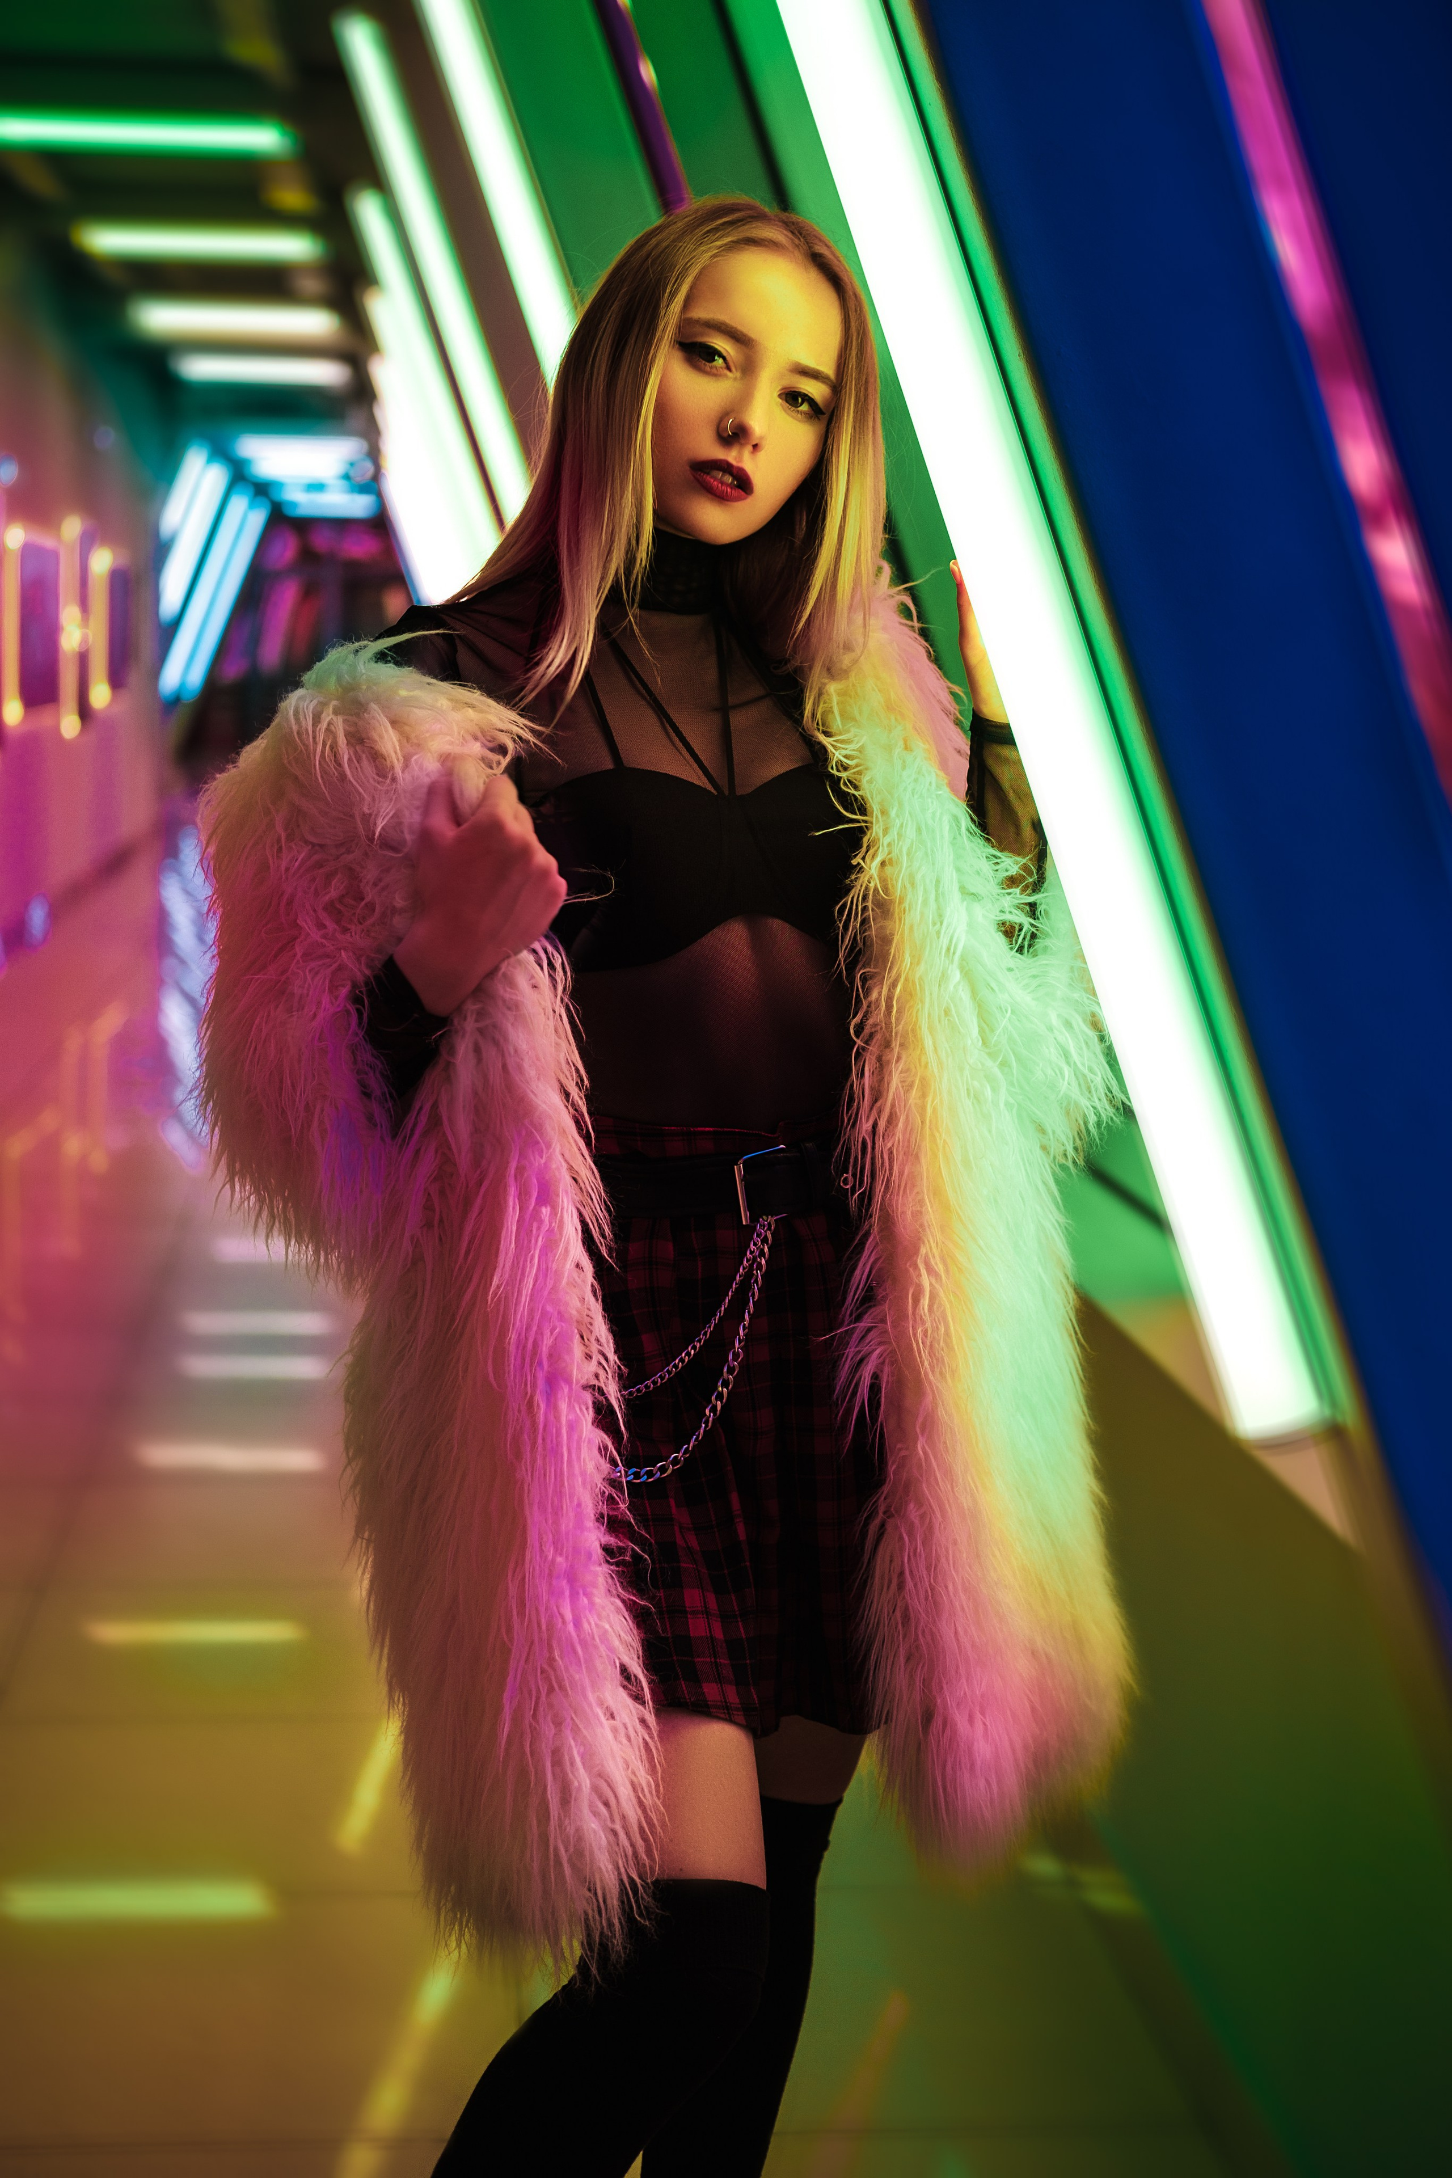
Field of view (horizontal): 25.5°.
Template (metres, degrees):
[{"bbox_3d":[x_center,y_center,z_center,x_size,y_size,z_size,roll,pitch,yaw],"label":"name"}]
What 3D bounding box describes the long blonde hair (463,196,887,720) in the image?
[{"bbox_3d":[-0.031,-0.408,2.070,0.250,0.330,0.240,6,9,-20],"label":"long blonde hair"}]

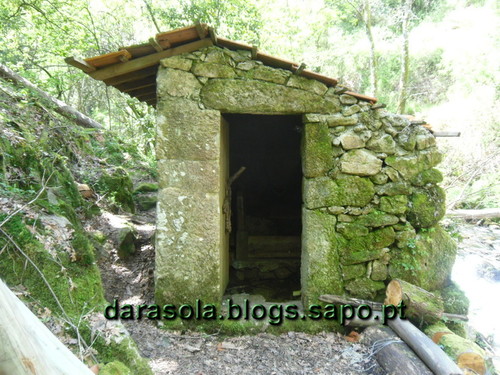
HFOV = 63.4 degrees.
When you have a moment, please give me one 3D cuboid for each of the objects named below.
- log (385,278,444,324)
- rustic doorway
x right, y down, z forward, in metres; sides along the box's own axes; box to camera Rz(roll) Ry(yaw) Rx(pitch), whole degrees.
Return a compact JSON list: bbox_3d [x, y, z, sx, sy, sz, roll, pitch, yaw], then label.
[{"bbox_3d":[1.351,0.951,3.330,0.475,0.235,0.235,24,-7,-22],"label":"log"},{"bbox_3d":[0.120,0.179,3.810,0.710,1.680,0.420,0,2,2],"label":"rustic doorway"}]

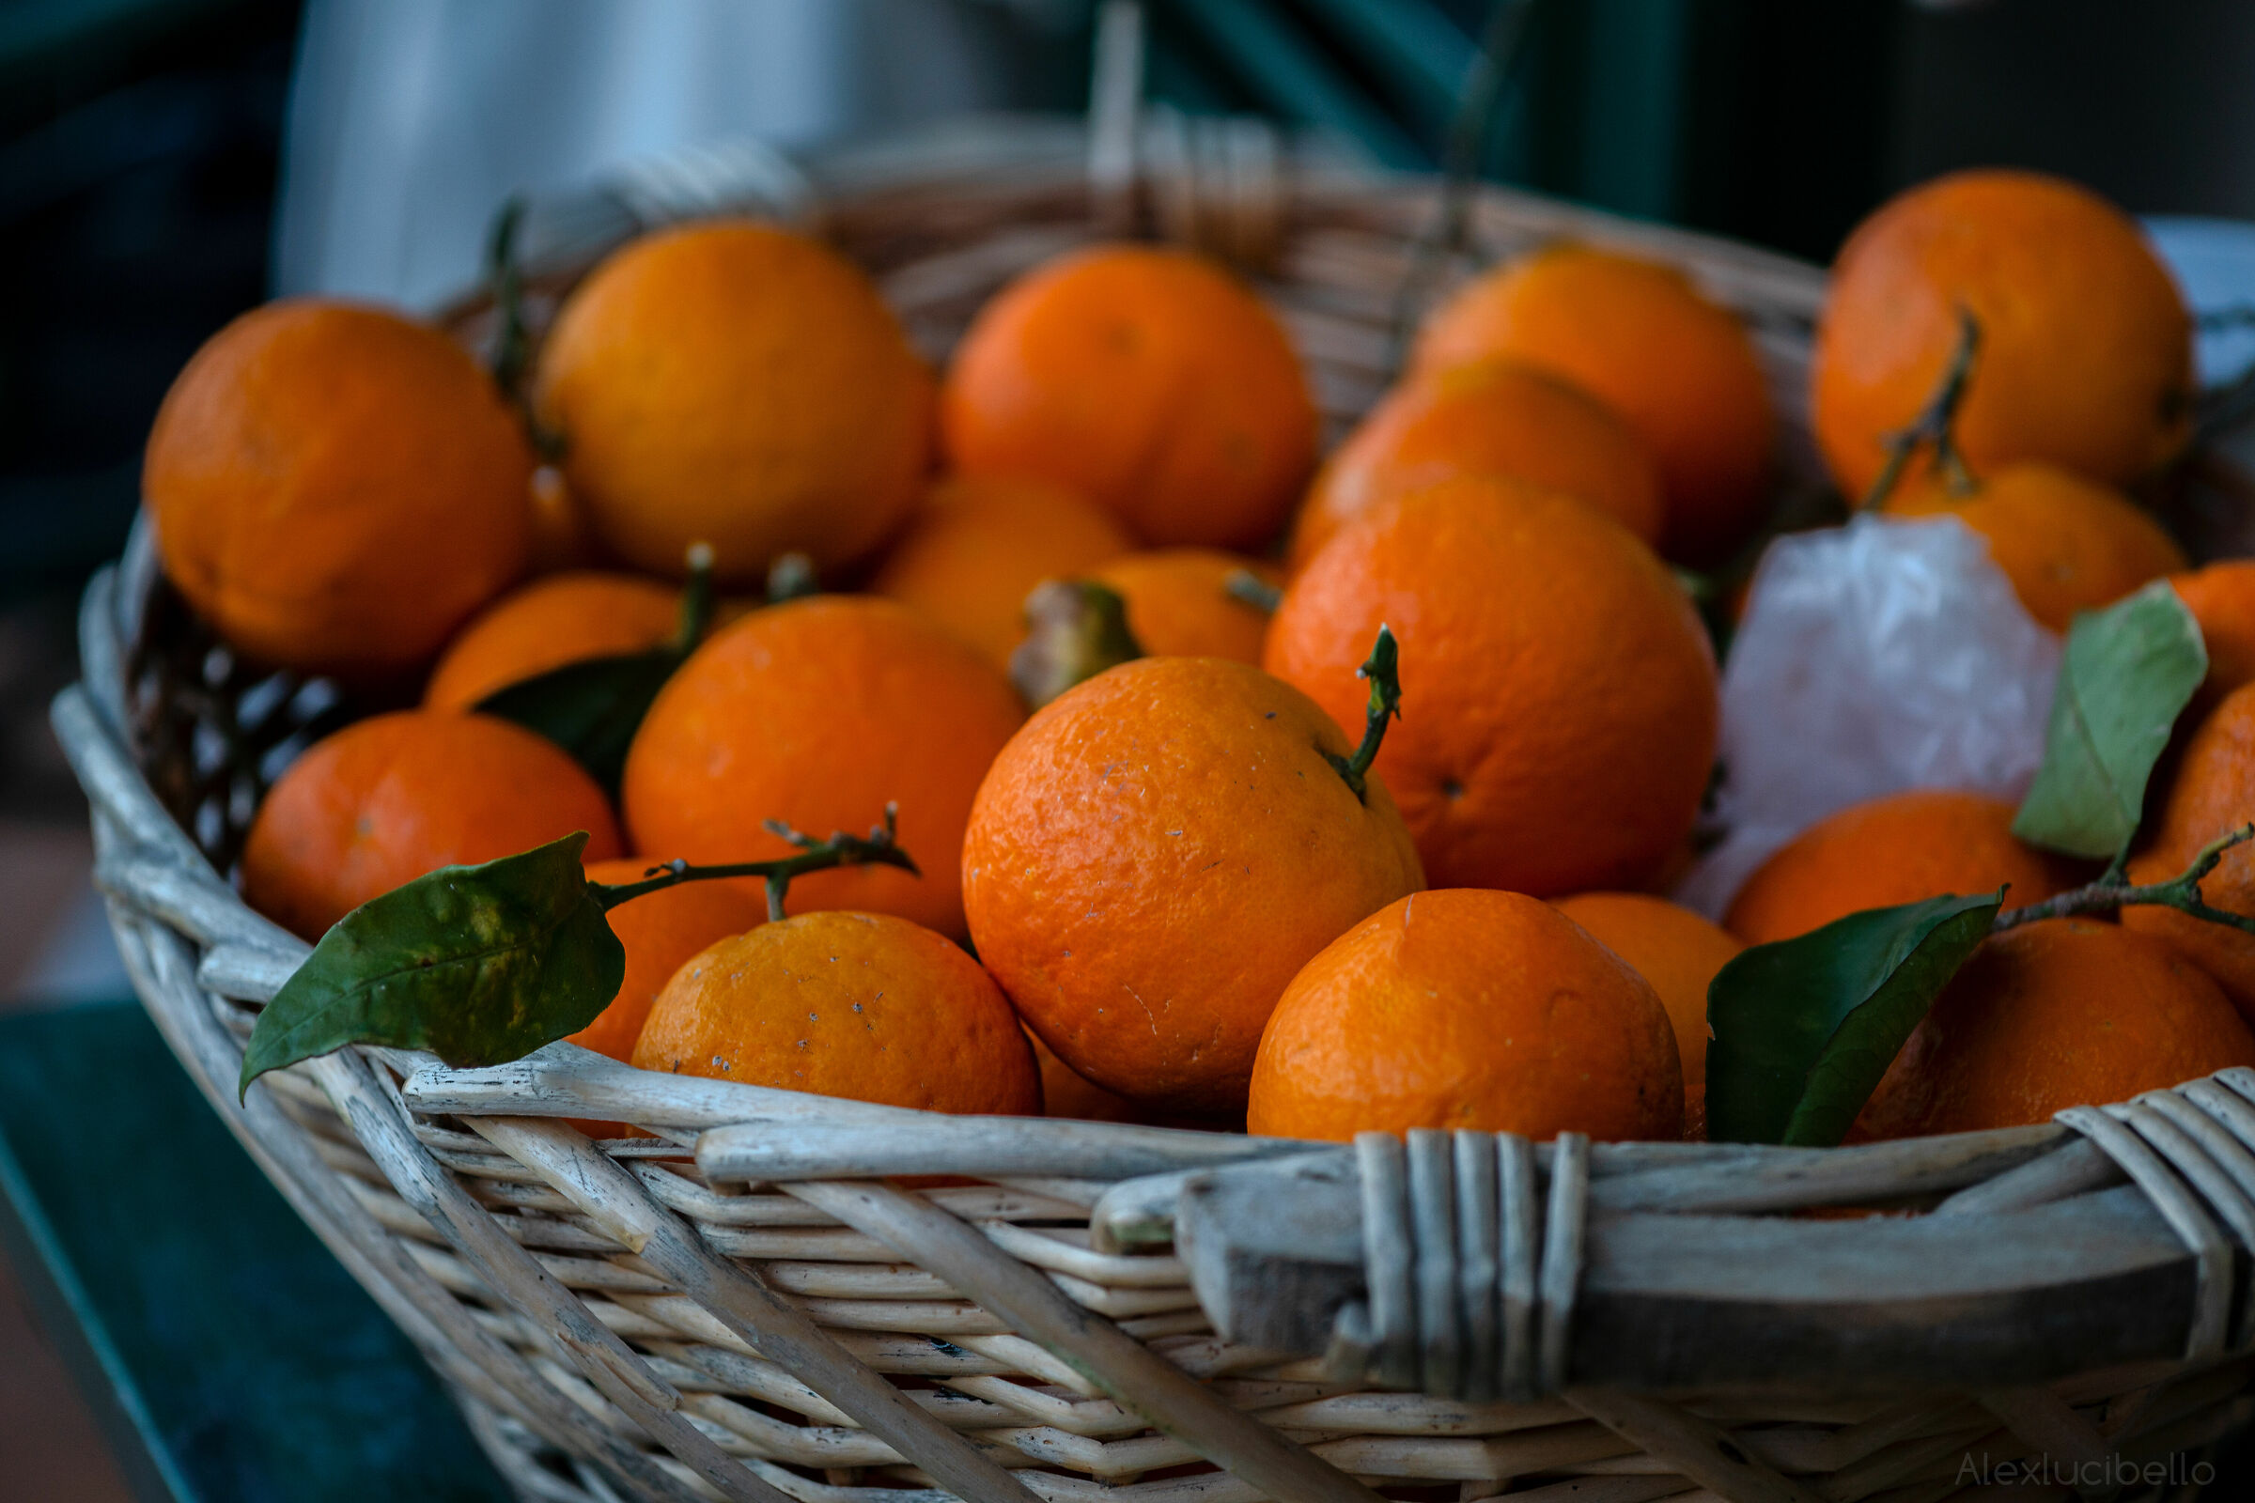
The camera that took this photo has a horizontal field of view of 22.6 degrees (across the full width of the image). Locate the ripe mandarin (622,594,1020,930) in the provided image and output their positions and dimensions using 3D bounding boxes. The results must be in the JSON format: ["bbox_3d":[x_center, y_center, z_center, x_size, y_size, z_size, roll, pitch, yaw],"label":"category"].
[{"bbox_3d":[-0.052,0.006,0.975,0.070,0.066,0.070,0,22,0],"label":"ripe mandarin"}]

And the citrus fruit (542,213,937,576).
[{"bbox_3d":[-0.075,-0.066,1.070,0.075,0.069,0.074,0,25,0],"label":"citrus fruit"}]

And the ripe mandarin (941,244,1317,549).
[{"bbox_3d":[0.001,-0.068,1.110,0.074,0.063,0.073,0,25,0],"label":"ripe mandarin"}]

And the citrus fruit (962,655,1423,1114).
[{"bbox_3d":[0.011,0.021,0.895,0.072,0.070,0.072,0,22,0],"label":"citrus fruit"}]

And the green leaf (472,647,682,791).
[{"bbox_3d":[-0.097,-0.004,1.000,0.052,0.012,0.034,-25,56,-15],"label":"green leaf"}]

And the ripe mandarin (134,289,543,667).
[{"bbox_3d":[-0.148,-0.050,1.060,0.072,0.070,0.072,0,25,0],"label":"ripe mandarin"}]

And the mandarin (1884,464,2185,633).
[{"bbox_3d":[0.163,-0.023,1.030,0.065,0.059,0.065,0,22,0],"label":"mandarin"}]

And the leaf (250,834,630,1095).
[{"bbox_3d":[-0.110,0.033,0.888,0.064,0.014,0.034,-28,63,-8],"label":"leaf"}]

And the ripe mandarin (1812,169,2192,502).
[{"bbox_3d":[0.167,-0.078,1.075,0.072,0.067,0.072,0,22,0],"label":"ripe mandarin"}]

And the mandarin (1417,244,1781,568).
[{"bbox_3d":[0.093,-0.069,1.135,0.072,0.064,0.072,0,25,0],"label":"mandarin"}]

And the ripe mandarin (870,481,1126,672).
[{"bbox_3d":[-0.024,-0.021,1.060,0.066,0.062,0.066,0,22,0],"label":"ripe mandarin"}]

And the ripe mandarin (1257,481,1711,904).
[{"bbox_3d":[0.061,-0.011,0.950,0.075,0.070,0.073,0,25,0],"label":"ripe mandarin"}]

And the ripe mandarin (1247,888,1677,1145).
[{"bbox_3d":[0.052,0.051,0.865,0.067,0.061,0.067,0,22,0],"label":"ripe mandarin"}]

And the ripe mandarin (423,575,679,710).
[{"bbox_3d":[-0.095,-0.001,1.025,0.067,0.061,0.067,0,25,0],"label":"ripe mandarin"}]

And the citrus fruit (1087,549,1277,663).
[{"bbox_3d":[0.010,-0.008,1.030,0.065,0.059,0.065,0,22,0],"label":"citrus fruit"}]

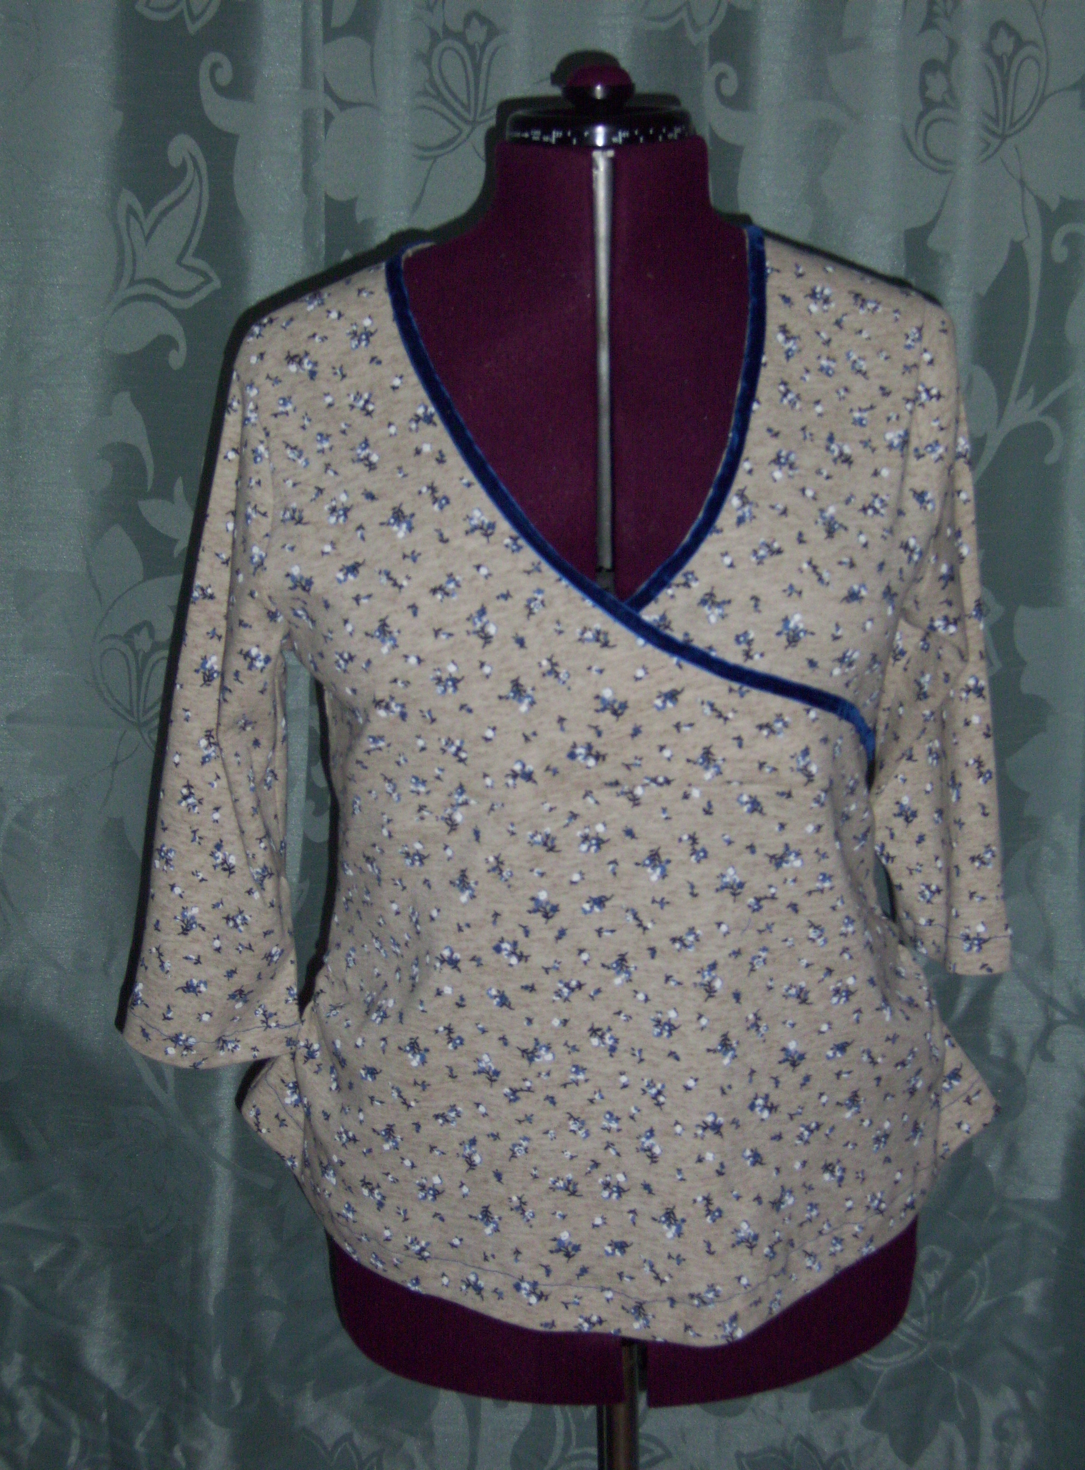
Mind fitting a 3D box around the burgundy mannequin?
[{"bbox_3d":[0.042,-0.003,1.705,0.380,0.780,0.265,-2,17,-2],"label":"burgundy mannequin"}]

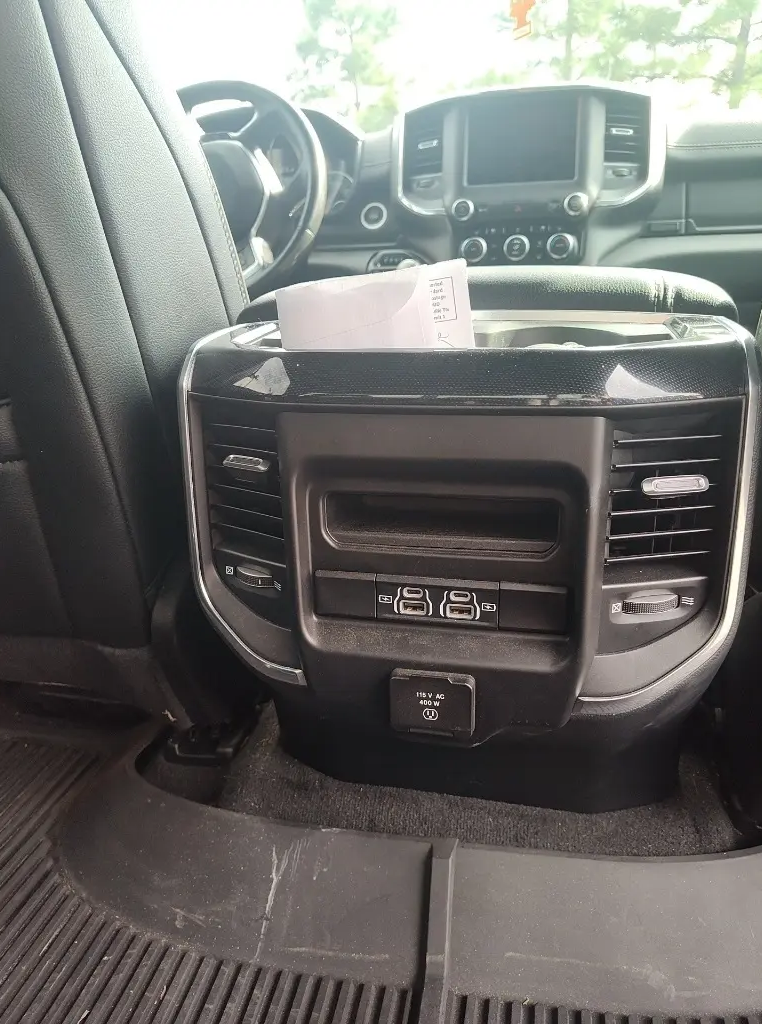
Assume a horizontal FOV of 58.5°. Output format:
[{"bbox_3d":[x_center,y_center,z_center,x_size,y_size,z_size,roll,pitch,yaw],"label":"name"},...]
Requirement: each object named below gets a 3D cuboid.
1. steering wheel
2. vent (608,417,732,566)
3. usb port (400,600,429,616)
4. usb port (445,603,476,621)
[{"bbox_3d":[-0.266,-0.478,1.062,0.386,0.386,0.090,3,-6,13],"label":"steering wheel"},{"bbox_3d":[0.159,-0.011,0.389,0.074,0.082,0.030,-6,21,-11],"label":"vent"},{"bbox_3d":[0.021,0.059,0.429,0.016,0.009,0.010,3,21,13],"label":"usb port"},{"bbox_3d":[0.050,0.061,0.422,0.016,0.009,0.010,3,21,13],"label":"usb port"}]

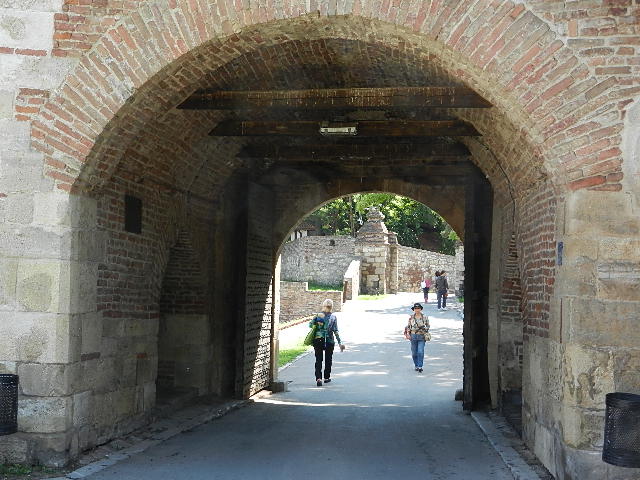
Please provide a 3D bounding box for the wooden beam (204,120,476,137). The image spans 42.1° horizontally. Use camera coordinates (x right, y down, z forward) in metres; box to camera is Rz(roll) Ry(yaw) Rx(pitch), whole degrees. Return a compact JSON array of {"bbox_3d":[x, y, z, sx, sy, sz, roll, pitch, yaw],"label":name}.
[{"bbox_3d":[0.296,-1.264,9.599,3.120,0.180,0.200,0,-5,6],"label":"wooden beam"}]

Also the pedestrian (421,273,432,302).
[{"bbox_3d":[5.888,2.654,46.000,0.520,1.650,0.400,0,-5,8],"label":"pedestrian"}]

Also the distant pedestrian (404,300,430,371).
[{"bbox_3d":[2.344,2.344,20.000,0.620,1.670,0.420,0,-5,4],"label":"distant pedestrian"}]

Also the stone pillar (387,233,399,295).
[{"bbox_3d":[4.417,1.469,50.896,0.800,3.695,1.000,0,-5,11],"label":"stone pillar"}]

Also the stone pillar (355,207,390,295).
[{"bbox_3d":[3.220,0.721,50.893,2.000,5.306,1.900,0,-5,11],"label":"stone pillar"}]

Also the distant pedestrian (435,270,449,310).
[{"bbox_3d":[5.389,2.240,36.900,0.600,1.750,0.400,0,-5,8],"label":"distant pedestrian"}]

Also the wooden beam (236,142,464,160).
[{"bbox_3d":[0.441,-1.145,10.949,3.070,0.200,0.200,0,-5,6],"label":"wooden beam"}]

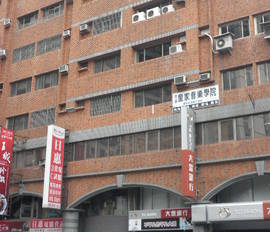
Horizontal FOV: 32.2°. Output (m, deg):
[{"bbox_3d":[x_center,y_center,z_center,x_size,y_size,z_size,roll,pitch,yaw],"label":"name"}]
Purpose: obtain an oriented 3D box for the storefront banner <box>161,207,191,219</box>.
[{"bbox_3d":[2.512,5.975,28.572,2.109,0.567,0.200,-10,-21,33],"label":"storefront banner"}]

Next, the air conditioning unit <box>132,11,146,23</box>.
[{"bbox_3d":[0.290,-7.309,35.139,0.880,0.583,0.320,-11,-22,32],"label":"air conditioning unit"}]

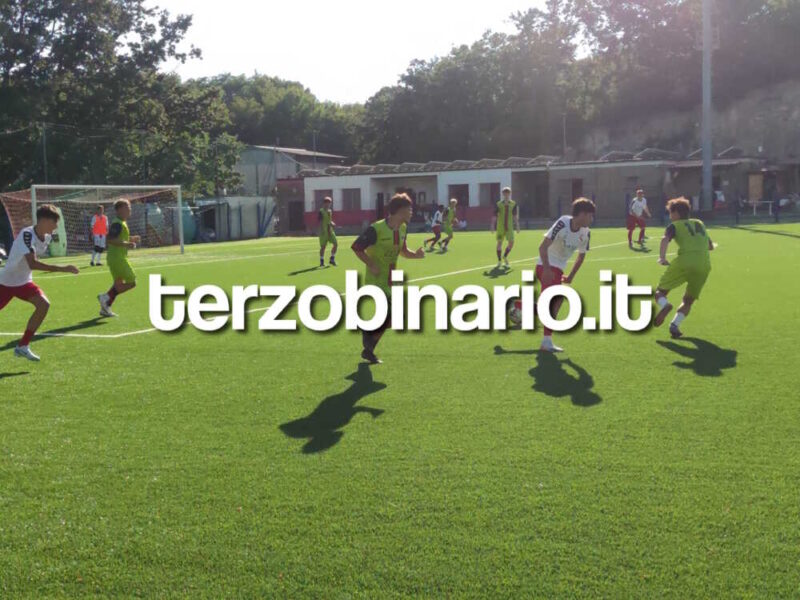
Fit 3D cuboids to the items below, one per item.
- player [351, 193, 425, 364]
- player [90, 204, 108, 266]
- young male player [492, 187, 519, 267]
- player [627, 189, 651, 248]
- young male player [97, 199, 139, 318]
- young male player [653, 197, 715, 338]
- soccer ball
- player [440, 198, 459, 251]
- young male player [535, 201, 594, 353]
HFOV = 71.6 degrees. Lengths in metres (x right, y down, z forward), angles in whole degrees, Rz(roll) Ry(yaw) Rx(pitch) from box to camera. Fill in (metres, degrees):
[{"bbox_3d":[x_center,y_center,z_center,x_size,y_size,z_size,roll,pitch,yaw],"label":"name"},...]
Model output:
[{"bbox_3d":[-0.119,-0.204,5.264,0.580,1.620,0.570,6,12,38],"label":"player"},{"bbox_3d":[-8.521,-1.818,15.755,0.540,1.720,0.380,-7,11,-28],"label":"player"},{"bbox_3d":[2.323,-1.589,12.157,0.560,1.700,0.380,0,10,9],"label":"young male player"},{"bbox_3d":[6.563,-2.229,15.264,0.620,1.620,0.500,-2,10,-3],"label":"player"},{"bbox_3d":[-3.951,-0.599,7.813,0.580,1.630,0.470,-2,10,-3],"label":"young male player"},{"bbox_3d":[3.027,-0.347,5.924,0.600,1.500,0.620,-5,10,-17],"label":"young male player"},{"bbox_3d":[1.334,0.166,6.350,0.220,0.220,0.220,-2,10,0],"label":"soccer ball"},{"bbox_3d":[1.505,-2.265,16.867,0.650,1.580,0.480,1,10,15],"label":"player"},{"bbox_3d":[1.613,-0.242,5.472,0.550,1.520,0.680,-10,13,-40],"label":"young male player"}]

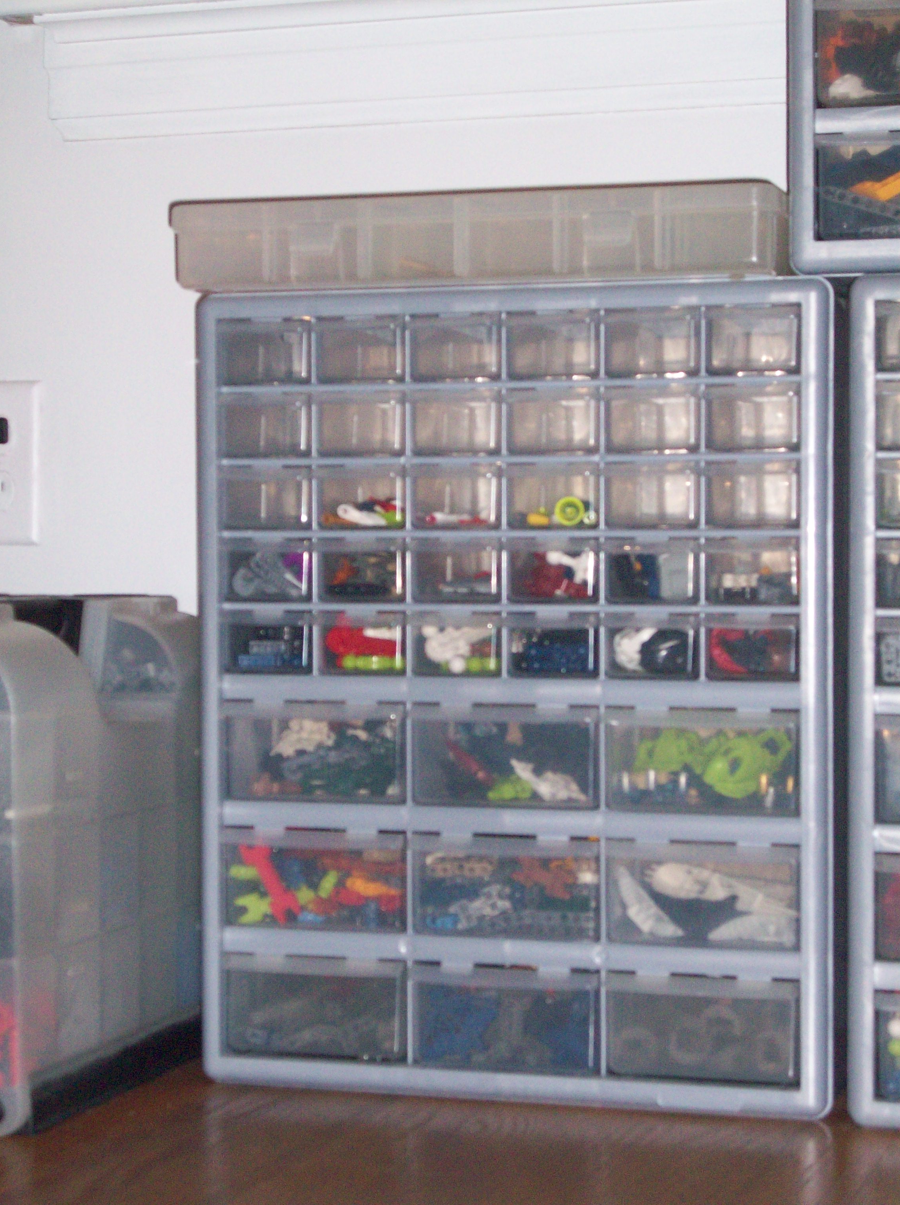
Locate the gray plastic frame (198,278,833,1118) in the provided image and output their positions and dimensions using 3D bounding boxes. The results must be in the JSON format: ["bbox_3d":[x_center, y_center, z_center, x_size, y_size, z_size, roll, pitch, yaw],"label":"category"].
[{"bbox_3d":[0.052,0.052,1.628,0.383,0.476,0.160,0,2,17],"label":"gray plastic frame"}]

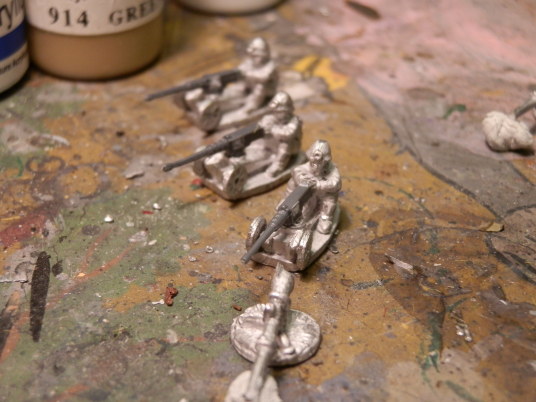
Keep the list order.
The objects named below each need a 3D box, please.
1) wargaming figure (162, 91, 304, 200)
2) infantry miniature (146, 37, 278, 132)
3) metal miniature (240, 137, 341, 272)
[{"bbox_3d":[-0.004,-0.008,0.140,0.025,0.012,0.009,-25,42,-33],"label":"wargaming figure"},{"bbox_3d":[-0.008,-0.019,0.156,0.025,0.012,0.009,-20,39,-28],"label":"infantry miniature"},{"bbox_3d":[0.003,0.001,0.126,0.009,0.012,0.025,18,37,23],"label":"metal miniature"}]

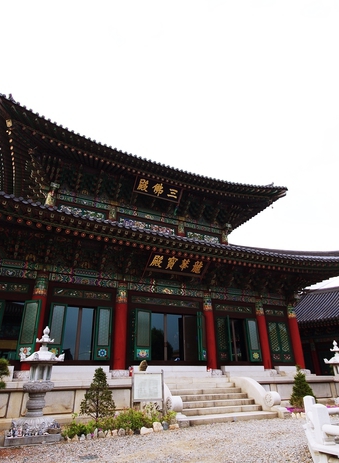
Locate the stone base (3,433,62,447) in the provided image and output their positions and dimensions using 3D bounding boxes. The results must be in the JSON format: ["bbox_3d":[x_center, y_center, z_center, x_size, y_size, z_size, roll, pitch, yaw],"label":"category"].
[{"bbox_3d":[-3.651,5.459,7.768,1.300,0.170,1.300,11,-28,-23],"label":"stone base"}]

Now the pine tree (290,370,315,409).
[{"bbox_3d":[6.015,7.049,13.211,1.150,1.630,1.150,11,-28,-23],"label":"pine tree"}]

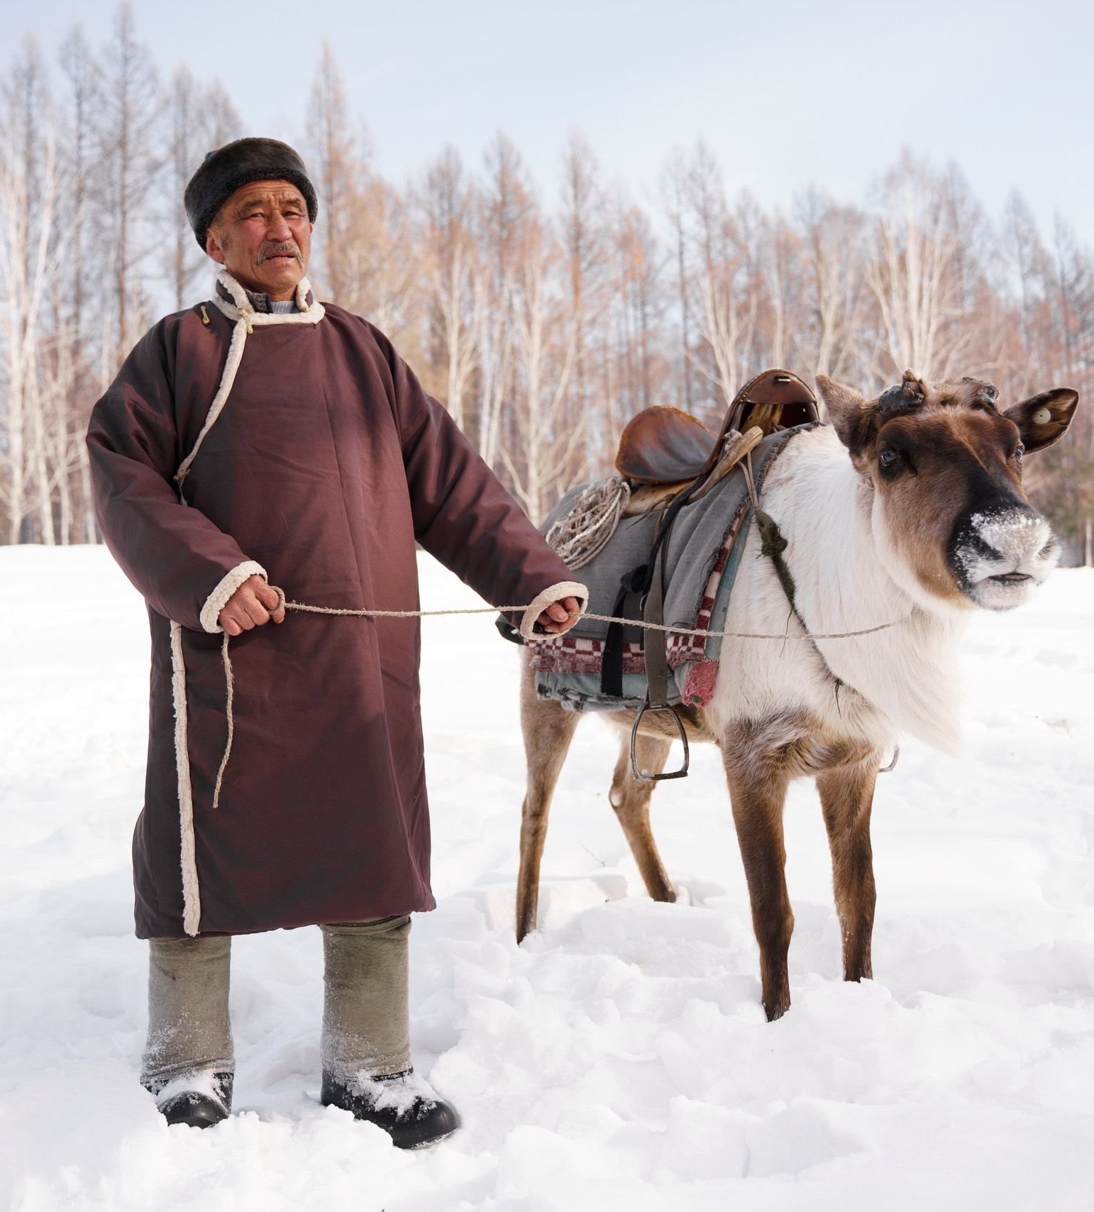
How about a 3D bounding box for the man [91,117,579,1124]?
[{"bbox_3d":[-0.370,0.045,2.460,0.850,1.720,0.580,0,1,-20],"label":"man"}]

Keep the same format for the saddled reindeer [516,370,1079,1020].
[{"bbox_3d":[0.450,0.180,3.160,0.630,1.320,1.550,-1,1,-31],"label":"saddled reindeer"}]

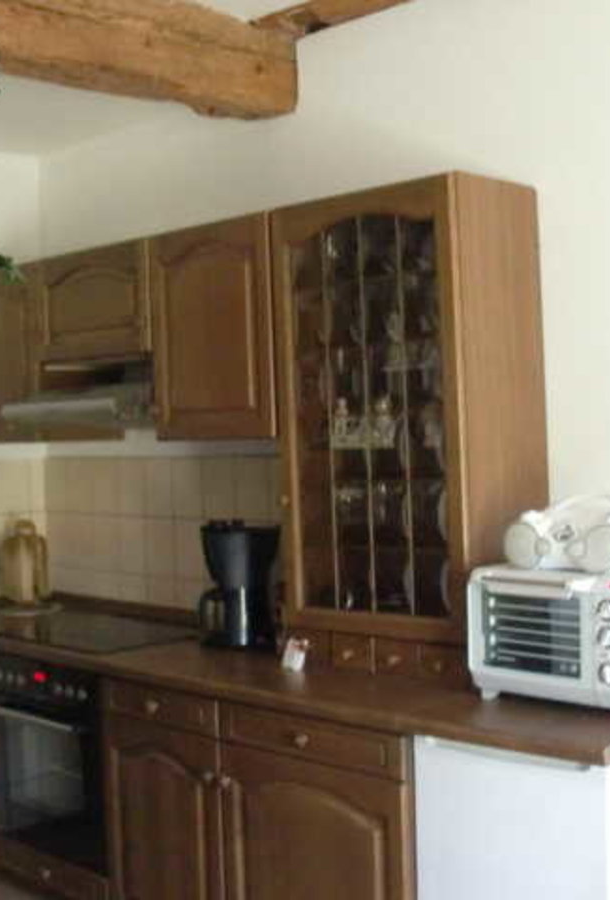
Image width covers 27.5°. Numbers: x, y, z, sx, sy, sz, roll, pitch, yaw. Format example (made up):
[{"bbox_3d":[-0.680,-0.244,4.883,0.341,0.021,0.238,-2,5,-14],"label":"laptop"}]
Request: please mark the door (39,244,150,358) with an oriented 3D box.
[{"bbox_3d":[-0.662,-0.460,3.925,0.579,0.343,0.025,-1,1,44],"label":"door"}]

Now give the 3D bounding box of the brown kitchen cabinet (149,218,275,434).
[{"bbox_3d":[-0.152,-0.341,3.657,0.513,0.606,0.337,-1,1,44],"label":"brown kitchen cabinet"}]

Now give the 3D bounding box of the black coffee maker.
[{"bbox_3d":[-0.202,0.408,3.786,0.197,0.355,0.246,-1,1,44],"label":"black coffee maker"}]

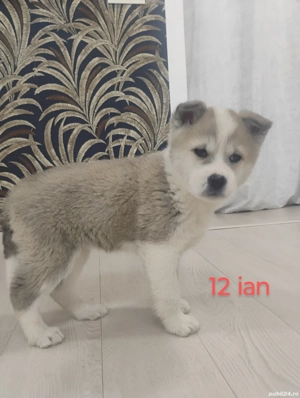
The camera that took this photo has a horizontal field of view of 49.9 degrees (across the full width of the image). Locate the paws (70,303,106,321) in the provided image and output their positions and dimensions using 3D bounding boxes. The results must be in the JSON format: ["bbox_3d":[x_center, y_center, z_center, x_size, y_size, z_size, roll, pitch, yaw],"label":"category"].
[{"bbox_3d":[-0.138,0.257,0.751,0.074,0.033,0.051,-2,5,14],"label":"paws"}]

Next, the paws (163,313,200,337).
[{"bbox_3d":[0.066,0.249,0.661,0.070,0.040,0.055,-1,5,30],"label":"paws"}]

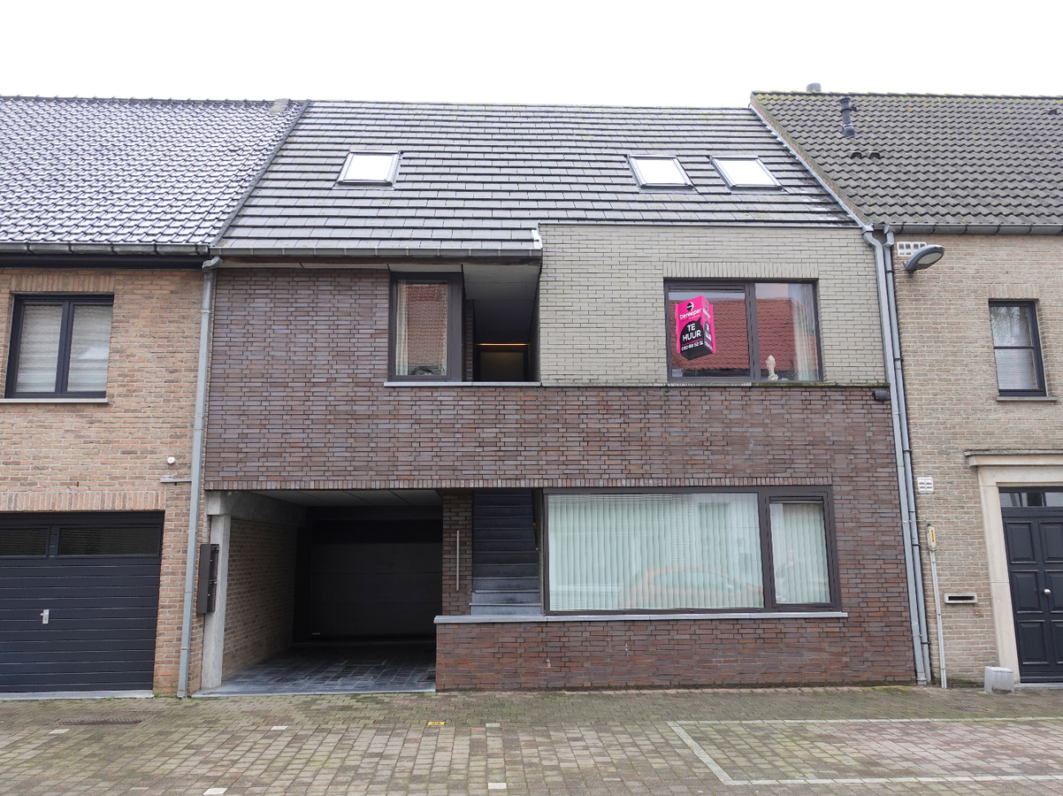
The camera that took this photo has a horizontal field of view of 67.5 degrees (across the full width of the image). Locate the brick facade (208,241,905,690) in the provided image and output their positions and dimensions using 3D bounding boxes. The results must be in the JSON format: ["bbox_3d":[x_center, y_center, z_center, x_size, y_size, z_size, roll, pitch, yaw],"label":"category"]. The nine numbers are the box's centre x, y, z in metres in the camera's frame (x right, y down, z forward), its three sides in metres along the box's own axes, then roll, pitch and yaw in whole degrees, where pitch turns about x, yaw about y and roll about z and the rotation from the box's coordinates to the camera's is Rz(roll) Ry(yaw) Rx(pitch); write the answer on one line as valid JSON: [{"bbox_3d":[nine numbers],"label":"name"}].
[{"bbox_3d":[0.330,0.649,10.268,8.730,5.870,0.600,0,-10,-3],"label":"brick facade"}]

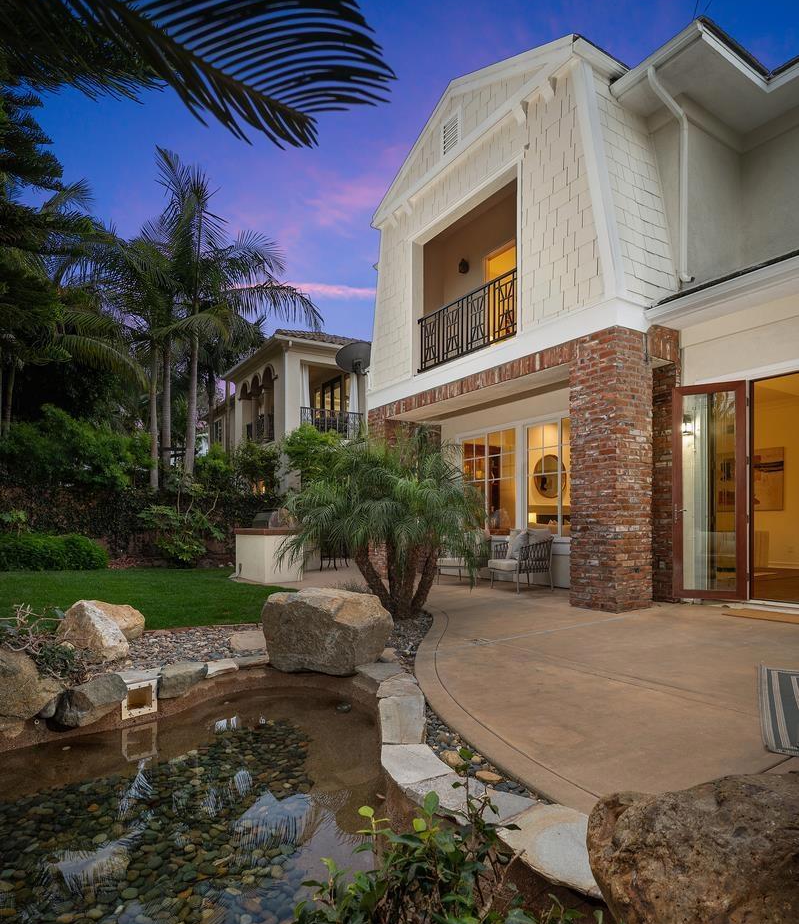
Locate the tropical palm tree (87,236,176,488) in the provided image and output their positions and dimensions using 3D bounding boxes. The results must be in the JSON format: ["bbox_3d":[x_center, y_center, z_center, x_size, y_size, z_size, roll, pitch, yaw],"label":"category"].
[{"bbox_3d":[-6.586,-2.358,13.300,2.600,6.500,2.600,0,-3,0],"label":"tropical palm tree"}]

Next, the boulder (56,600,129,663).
[{"bbox_3d":[-2.124,1.163,3.700,0.440,0.380,0.380,1,-3,-10],"label":"boulder"}]

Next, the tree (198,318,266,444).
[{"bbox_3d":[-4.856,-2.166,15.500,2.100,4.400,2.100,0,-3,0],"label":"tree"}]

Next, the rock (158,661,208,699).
[{"bbox_3d":[-1.329,1.341,3.280,0.300,0.190,0.240,1,-3,-15],"label":"rock"}]

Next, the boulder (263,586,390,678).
[{"bbox_3d":[-0.493,1.169,3.700,0.800,0.480,0.560,-1,-3,18],"label":"boulder"}]

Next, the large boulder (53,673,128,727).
[{"bbox_3d":[-1.768,1.365,3.050,0.400,0.230,0.280,2,-4,-28],"label":"large boulder"}]

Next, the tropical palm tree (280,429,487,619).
[{"bbox_3d":[-0.151,0.617,5.350,2.000,1.880,1.900,0,-3,0],"label":"tropical palm tree"}]

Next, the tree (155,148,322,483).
[{"bbox_3d":[-4.166,-3.605,13.300,4.100,8.700,4.000,0,-3,0],"label":"tree"}]

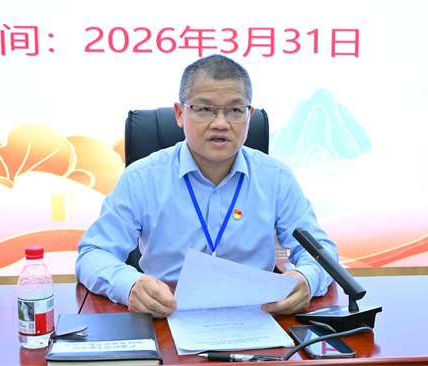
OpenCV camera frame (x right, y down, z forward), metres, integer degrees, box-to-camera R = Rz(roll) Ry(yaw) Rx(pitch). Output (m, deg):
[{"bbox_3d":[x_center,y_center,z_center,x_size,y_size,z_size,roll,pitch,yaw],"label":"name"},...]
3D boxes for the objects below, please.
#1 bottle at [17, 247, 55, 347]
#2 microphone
[{"bbox_3d":[-0.314,0.199,1.046,0.064,0.178,0.064,-1,4,0],"label":"bottle"},{"bbox_3d":[0.224,0.188,1.150,0.125,0.185,0.170,-5,6,-44],"label":"microphone"}]

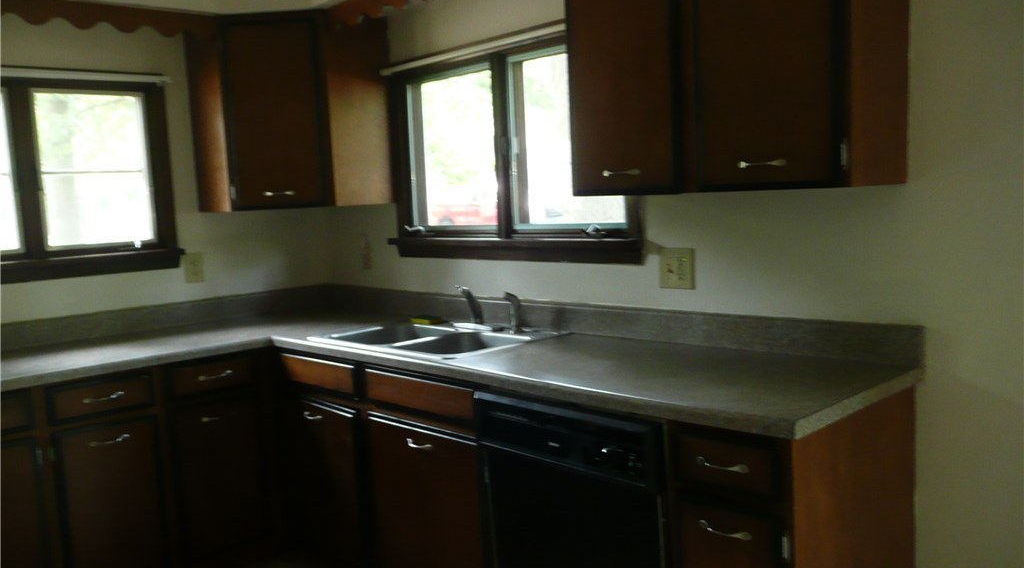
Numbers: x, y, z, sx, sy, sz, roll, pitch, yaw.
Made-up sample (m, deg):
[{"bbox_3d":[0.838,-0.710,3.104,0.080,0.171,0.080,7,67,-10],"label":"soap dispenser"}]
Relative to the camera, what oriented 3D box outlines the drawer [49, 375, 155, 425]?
[{"bbox_3d":[-1.450,0.351,2.781,0.306,0.108,0.460,-8,7,-44],"label":"drawer"}]

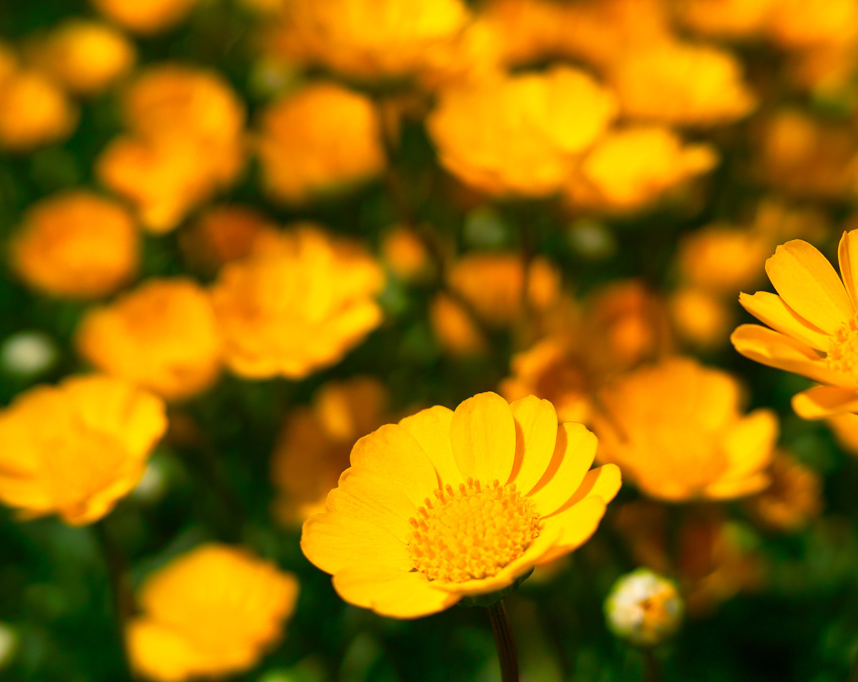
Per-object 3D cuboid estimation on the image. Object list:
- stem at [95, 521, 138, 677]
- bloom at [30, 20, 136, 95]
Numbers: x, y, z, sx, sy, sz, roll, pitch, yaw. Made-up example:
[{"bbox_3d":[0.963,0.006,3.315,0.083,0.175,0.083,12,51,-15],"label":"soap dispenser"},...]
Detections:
[{"bbox_3d":[-0.087,0.071,0.322,0.004,0.060,0.004,0,26,0],"label":"stem"},{"bbox_3d":[-0.139,-0.114,0.470,0.041,0.020,0.041,0,28,0],"label":"bloom"}]

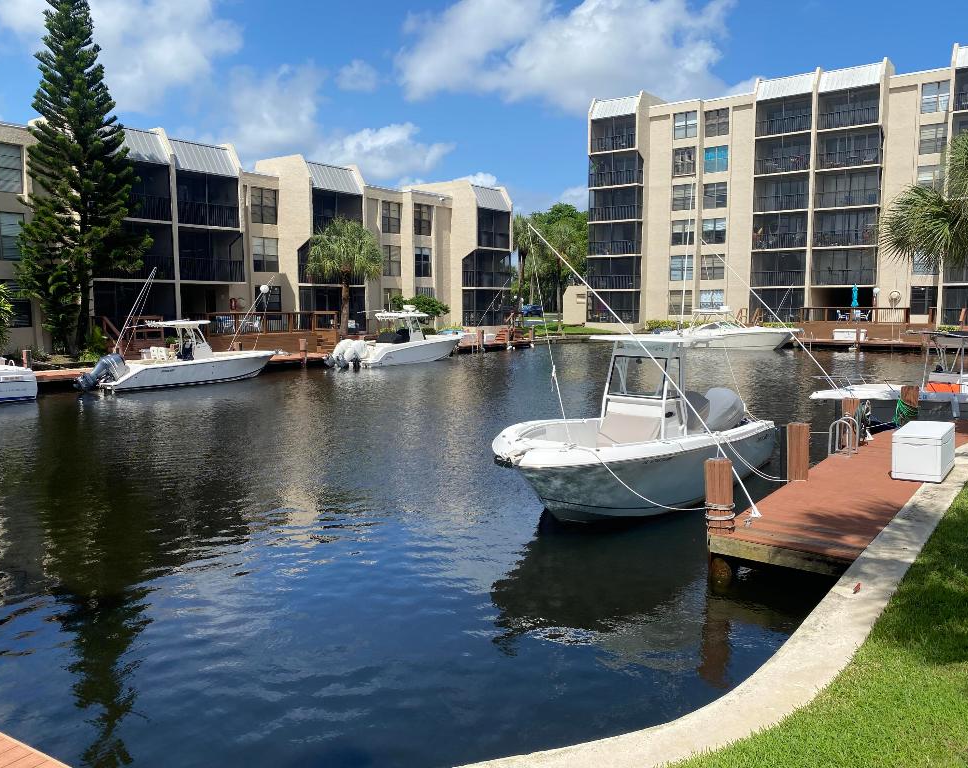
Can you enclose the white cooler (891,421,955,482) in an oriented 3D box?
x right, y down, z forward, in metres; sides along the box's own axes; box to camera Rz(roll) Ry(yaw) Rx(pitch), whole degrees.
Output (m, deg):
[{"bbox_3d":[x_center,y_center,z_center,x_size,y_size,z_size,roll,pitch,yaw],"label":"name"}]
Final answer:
[{"bbox_3d":[6.286,0.955,10.967,0.590,0.605,1.380,5,8,37],"label":"white cooler"}]

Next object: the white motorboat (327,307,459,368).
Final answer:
[{"bbox_3d":[-3.758,-2.281,36.097,2.550,2.650,8.350,5,8,40],"label":"white motorboat"}]

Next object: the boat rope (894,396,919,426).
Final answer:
[{"bbox_3d":[7.795,0.507,14.190,0.440,0.550,0.420,5,8,39],"label":"boat rope"}]

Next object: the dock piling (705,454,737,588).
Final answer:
[{"bbox_3d":[2.534,1.439,8.193,0.300,1.290,0.300,5,8,39],"label":"dock piling"}]

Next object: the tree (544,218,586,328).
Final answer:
[{"bbox_3d":[5.982,-8.111,56.452,3.200,8.400,3.200,0,6,0],"label":"tree"}]

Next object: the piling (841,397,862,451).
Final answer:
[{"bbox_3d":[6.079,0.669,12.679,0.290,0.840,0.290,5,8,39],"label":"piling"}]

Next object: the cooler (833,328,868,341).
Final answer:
[{"bbox_3d":[22.465,-3.013,46.929,1.850,0.630,0.720,5,8,38],"label":"cooler"}]

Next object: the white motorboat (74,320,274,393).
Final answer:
[{"bbox_3d":[-10.496,-1.112,26.965,2.400,2.320,7.330,5,8,41],"label":"white motorboat"}]

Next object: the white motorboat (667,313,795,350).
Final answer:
[{"bbox_3d":[14.579,-3.282,45.436,8.350,2.600,2.650,5,8,37],"label":"white motorboat"}]

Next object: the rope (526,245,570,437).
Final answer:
[{"bbox_3d":[0.922,-0.553,10.502,0.520,2.600,0.350,0,6,0],"label":"rope"}]

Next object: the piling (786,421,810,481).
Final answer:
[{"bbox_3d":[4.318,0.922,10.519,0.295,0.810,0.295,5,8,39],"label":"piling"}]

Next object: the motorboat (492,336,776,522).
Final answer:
[{"bbox_3d":[2.430,0.492,11.865,2.400,2.430,6.900,5,8,38],"label":"motorboat"}]

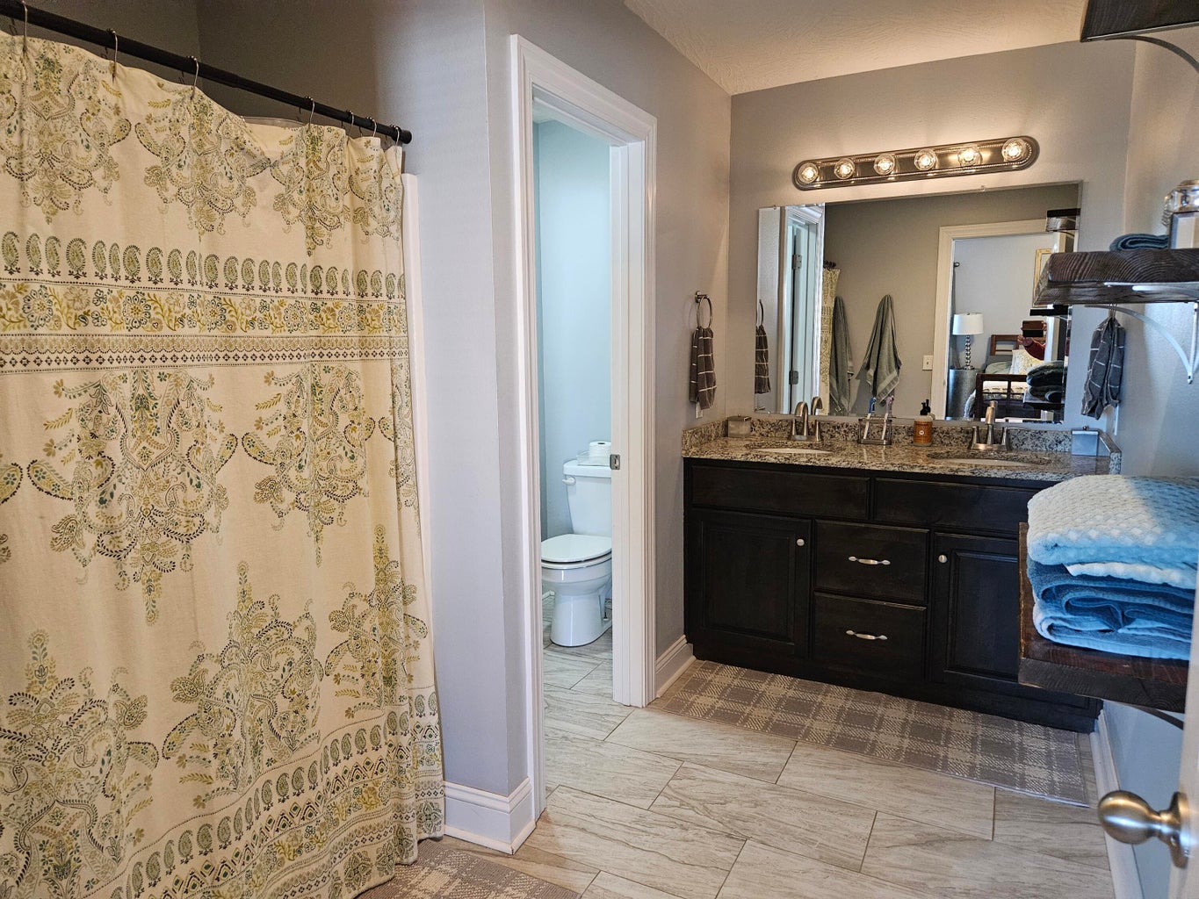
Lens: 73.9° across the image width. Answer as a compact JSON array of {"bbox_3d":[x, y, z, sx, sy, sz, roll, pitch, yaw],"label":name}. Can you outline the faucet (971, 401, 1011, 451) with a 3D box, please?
[{"bbox_3d":[1.556,-0.088,3.167,0.156,0.199,0.140,4,9,27],"label":"faucet"}]

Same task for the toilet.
[{"bbox_3d":[-0.050,0.478,3.805,0.460,0.740,0.690,4,9,27],"label":"toilet"}]

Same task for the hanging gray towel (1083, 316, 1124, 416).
[{"bbox_3d":[1.723,-0.277,2.720,0.105,0.345,0.180,4,9,27],"label":"hanging gray towel"}]

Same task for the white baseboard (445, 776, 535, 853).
[{"bbox_3d":[-0.314,1.014,2.258,0.245,0.128,0.141,4,9,27],"label":"white baseboard"}]

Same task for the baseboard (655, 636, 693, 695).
[{"bbox_3d":[0.303,0.867,3.249,0.038,0.125,0.415,4,9,27],"label":"baseboard"}]

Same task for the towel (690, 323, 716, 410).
[{"bbox_3d":[0.442,-0.337,3.308,0.075,0.340,0.180,4,9,27],"label":"towel"}]

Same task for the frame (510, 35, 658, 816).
[{"bbox_3d":[-0.062,-0.043,2.559,0.150,2.129,0.884,4,9,27],"label":"frame"}]

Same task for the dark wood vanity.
[{"bbox_3d":[1.167,0.477,3.283,1.528,0.878,0.525,4,9,27],"label":"dark wood vanity"}]

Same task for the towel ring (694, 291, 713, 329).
[{"bbox_3d":[0.438,-0.567,3.308,0.060,0.185,0.165,4,9,27],"label":"towel ring"}]

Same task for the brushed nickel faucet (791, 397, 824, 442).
[{"bbox_3d":[0.897,-0.123,3.496,0.155,0.182,0.145,4,9,27],"label":"brushed nickel faucet"}]

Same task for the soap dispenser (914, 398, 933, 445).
[{"bbox_3d":[1.353,-0.103,3.318,0.074,0.187,0.074,4,9,27],"label":"soap dispenser"}]

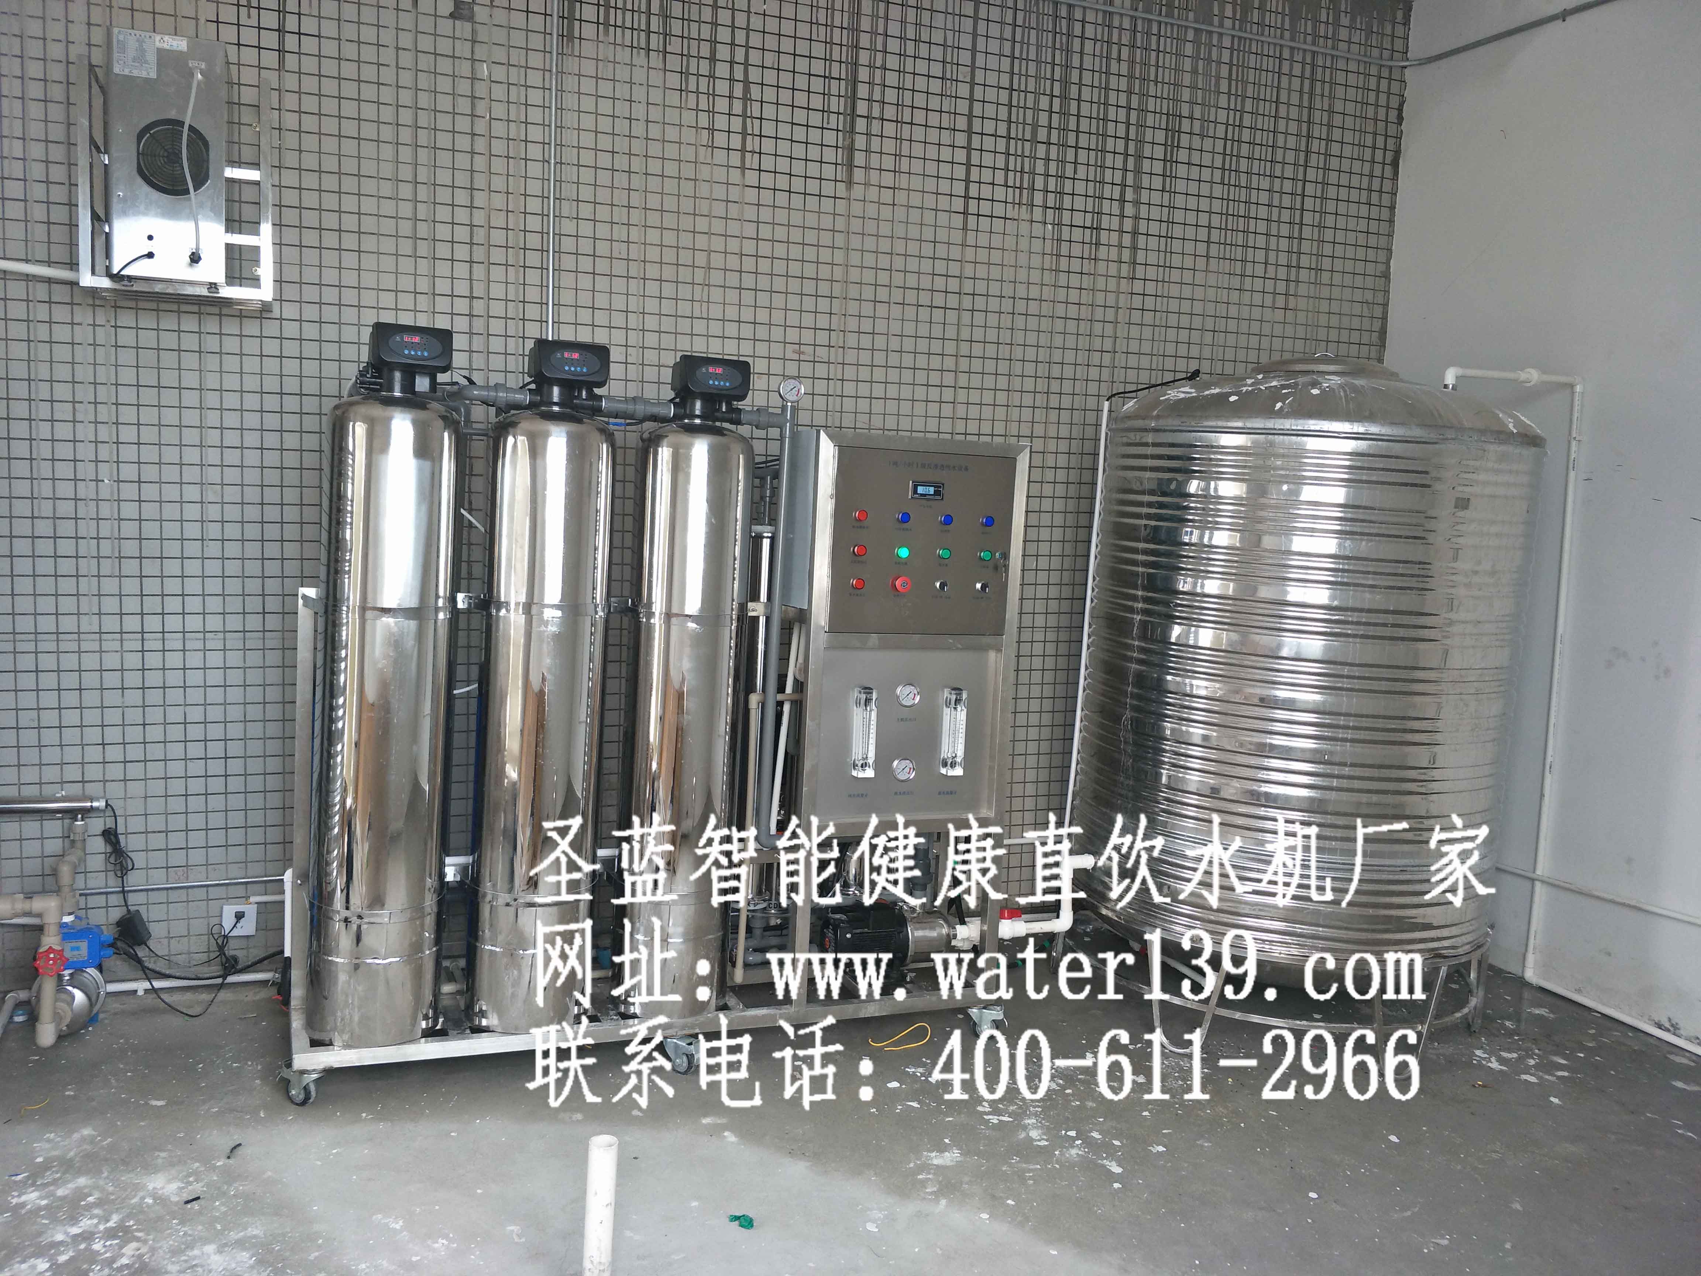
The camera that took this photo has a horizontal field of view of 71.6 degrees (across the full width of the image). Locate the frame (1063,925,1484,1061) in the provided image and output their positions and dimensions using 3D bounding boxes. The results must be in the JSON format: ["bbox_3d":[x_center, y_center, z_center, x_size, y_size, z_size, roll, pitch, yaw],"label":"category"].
[{"bbox_3d":[1.252,0.925,3.600,1.160,0.310,1.160,1,6,-18],"label":"frame"}]

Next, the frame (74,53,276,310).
[{"bbox_3d":[-1.732,-1.151,3.060,0.425,0.535,0.280,-1,7,-23],"label":"frame"}]

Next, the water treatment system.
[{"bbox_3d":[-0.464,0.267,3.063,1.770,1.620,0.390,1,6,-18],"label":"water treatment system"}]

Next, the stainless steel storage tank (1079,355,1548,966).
[{"bbox_3d":[1.303,0.030,3.505,1.170,1.700,1.170,1,6,-18],"label":"stainless steel storage tank"}]

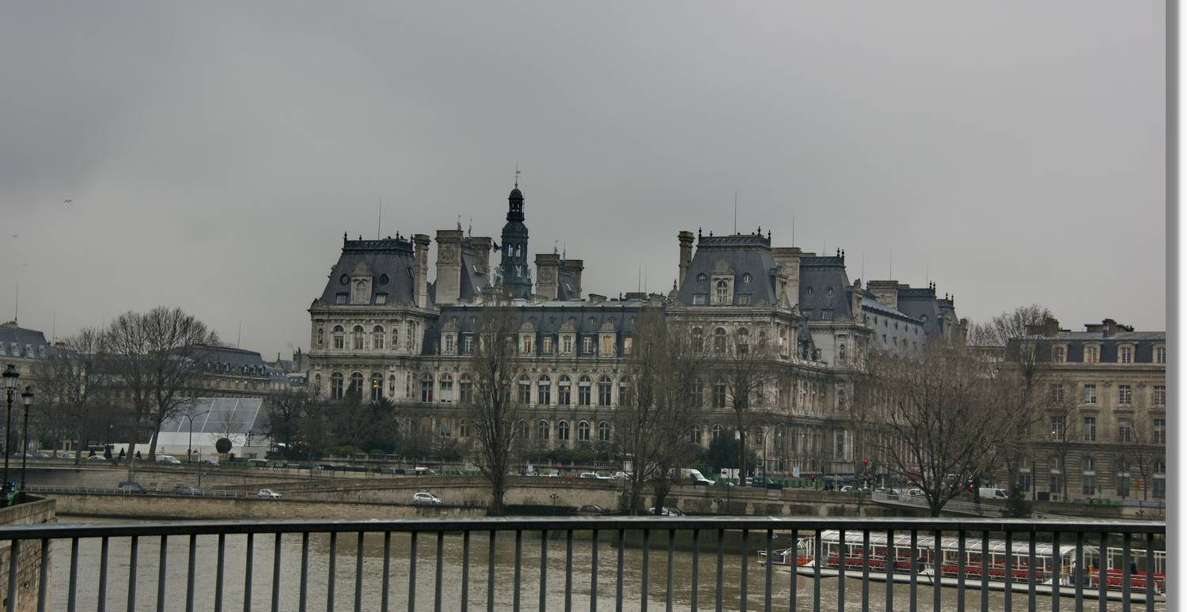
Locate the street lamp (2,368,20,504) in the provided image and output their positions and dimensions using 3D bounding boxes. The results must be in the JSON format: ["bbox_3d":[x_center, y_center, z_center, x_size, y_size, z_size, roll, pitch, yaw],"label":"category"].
[{"bbox_3d":[-19.515,4.264,73.844,0.580,4.691,0.580,2,-4,0],"label":"street lamp"}]

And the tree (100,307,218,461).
[{"bbox_3d":[-72.516,13.312,367.837,19.000,26.058,18.000,2,-4,0],"label":"tree"}]

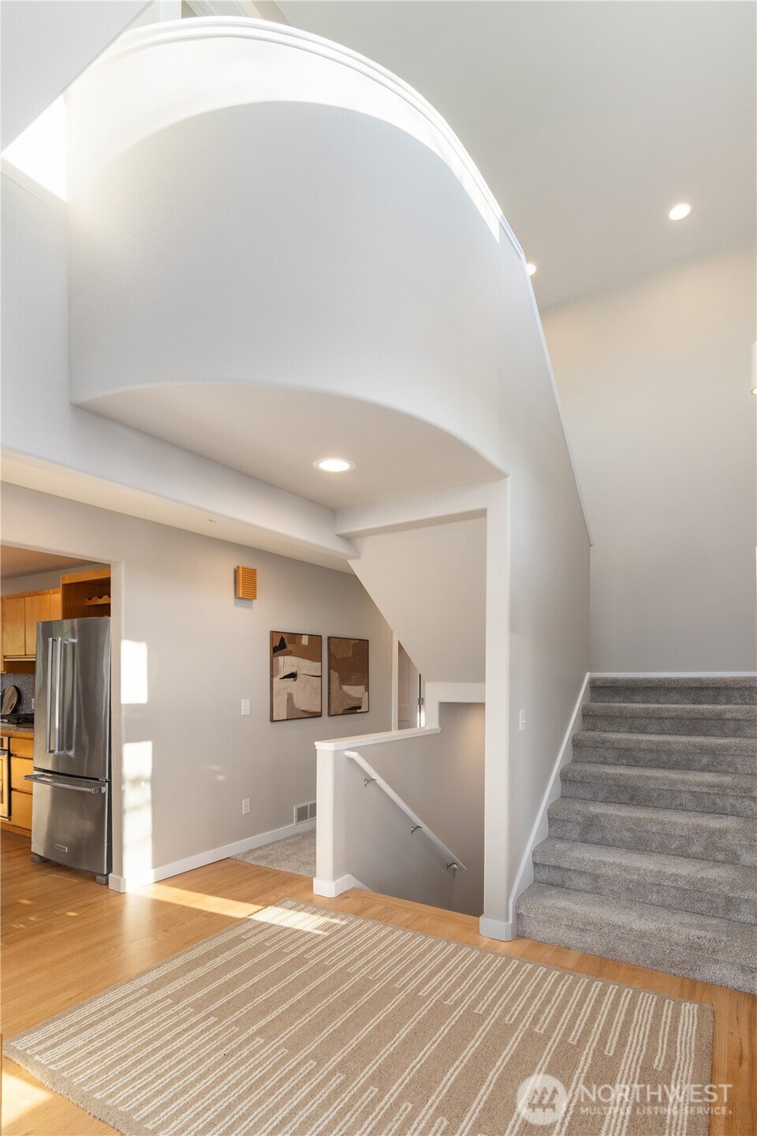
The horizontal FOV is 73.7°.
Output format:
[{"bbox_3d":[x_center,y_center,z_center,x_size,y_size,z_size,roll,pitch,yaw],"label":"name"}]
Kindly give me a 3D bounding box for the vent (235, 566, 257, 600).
[{"bbox_3d":[-1.044,0.116,3.999,0.065,0.250,0.165,-6,-10,35],"label":"vent"}]

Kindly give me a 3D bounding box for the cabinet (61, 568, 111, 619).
[{"bbox_3d":[-1.860,0.236,3.832,0.900,0.370,0.600,-5,-10,33],"label":"cabinet"}]

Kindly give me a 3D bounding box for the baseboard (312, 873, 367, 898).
[{"bbox_3d":[-0.244,2.027,3.289,0.145,0.090,0.330,-5,-10,34],"label":"baseboard"}]

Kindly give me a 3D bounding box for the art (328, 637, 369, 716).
[{"bbox_3d":[-0.293,1.082,5.062,0.030,0.740,0.620,-6,-10,35],"label":"art"}]

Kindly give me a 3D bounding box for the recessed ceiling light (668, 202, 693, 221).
[{"bbox_3d":[2.361,-2.789,3.950,0.180,0.030,0.180,-5,-10,33],"label":"recessed ceiling light"}]

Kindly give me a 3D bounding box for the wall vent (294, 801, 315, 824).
[{"bbox_3d":[-0.629,2.223,4.585,0.020,0.170,0.340,-6,-10,35],"label":"wall vent"}]

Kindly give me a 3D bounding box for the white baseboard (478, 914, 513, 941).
[{"bbox_3d":[0.628,1.898,2.660,0.165,0.085,0.100,-5,-9,32],"label":"white baseboard"}]

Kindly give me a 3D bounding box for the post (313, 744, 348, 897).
[{"bbox_3d":[-0.297,1.577,3.205,0.140,0.890,0.140,-5,-10,34],"label":"post"}]

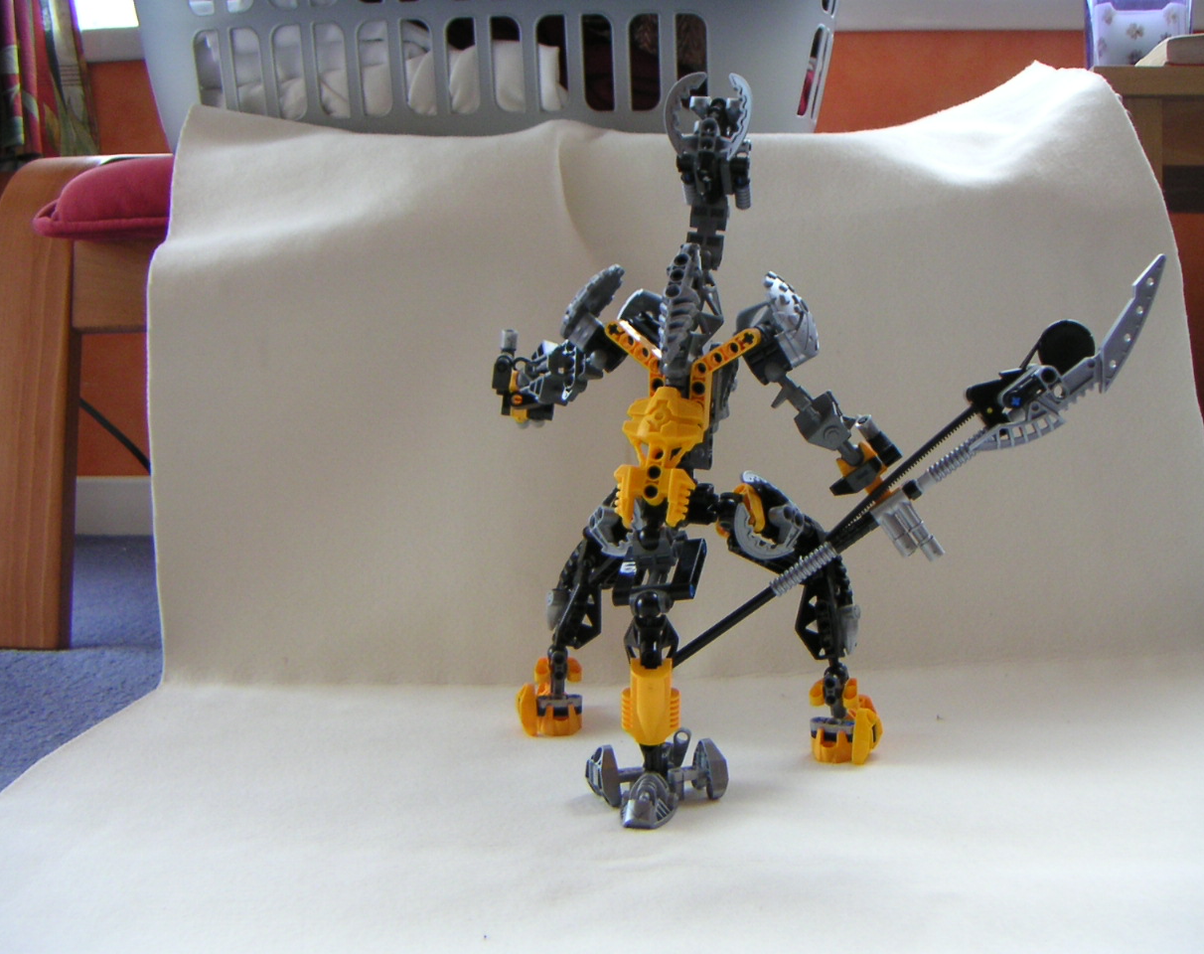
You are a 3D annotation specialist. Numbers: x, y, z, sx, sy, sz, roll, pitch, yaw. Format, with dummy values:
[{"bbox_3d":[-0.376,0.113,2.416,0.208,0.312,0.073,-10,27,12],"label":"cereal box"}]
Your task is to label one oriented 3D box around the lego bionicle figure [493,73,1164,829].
[{"bbox_3d":[0.077,-0.021,0.558,0.285,0.300,0.178,0,0,18],"label":"lego bionicle figure"}]

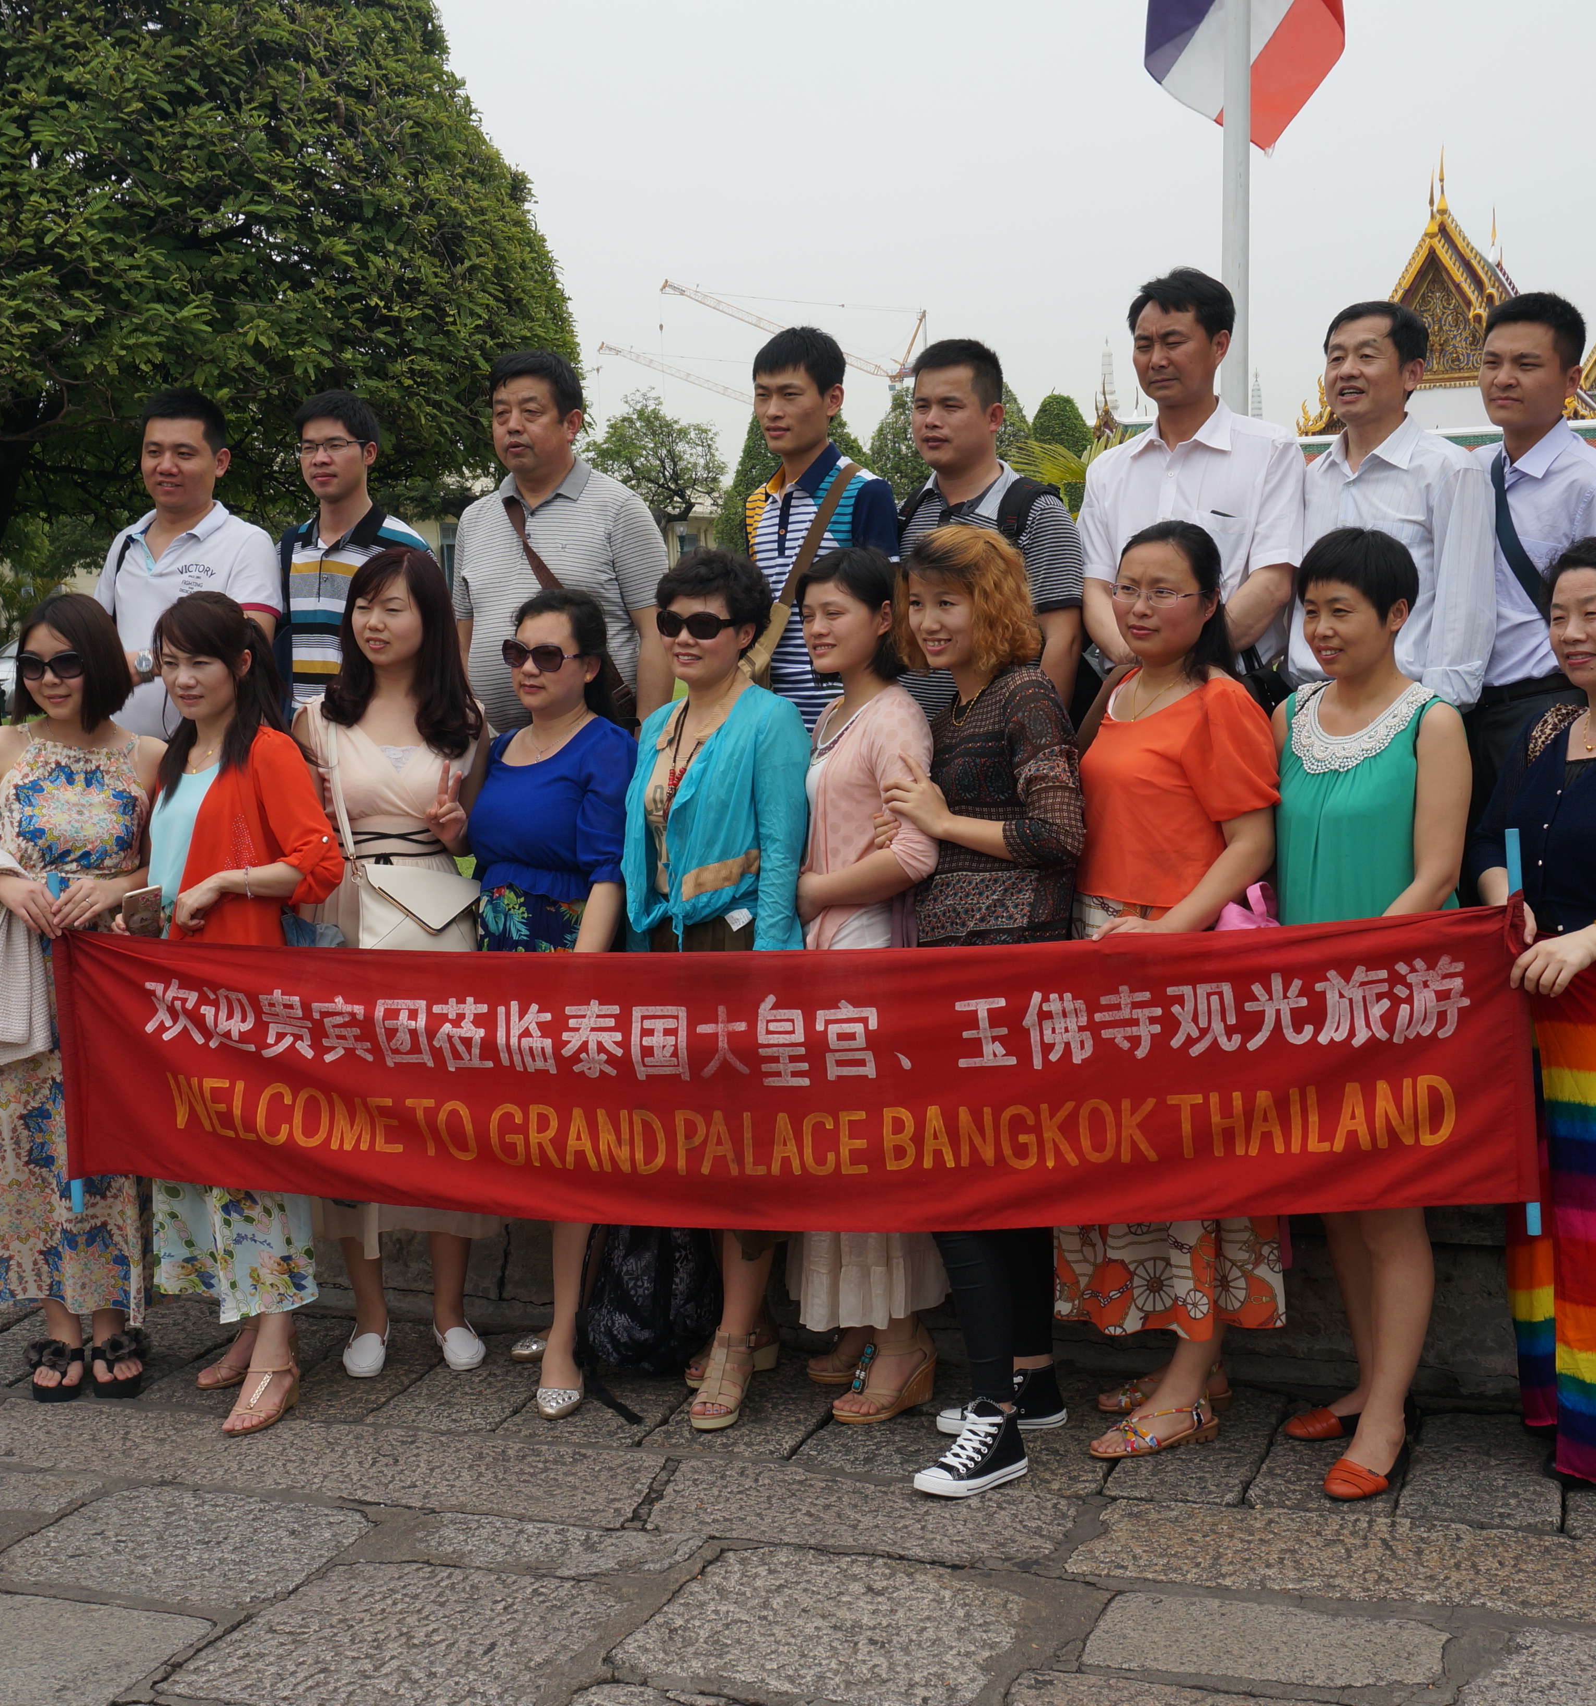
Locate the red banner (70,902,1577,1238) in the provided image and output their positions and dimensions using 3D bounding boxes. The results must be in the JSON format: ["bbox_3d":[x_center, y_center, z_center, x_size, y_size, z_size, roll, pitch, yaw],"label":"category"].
[{"bbox_3d":[-0.100,0.379,3.855,2.648,0.540,0.130,0,6,13],"label":"red banner"}]

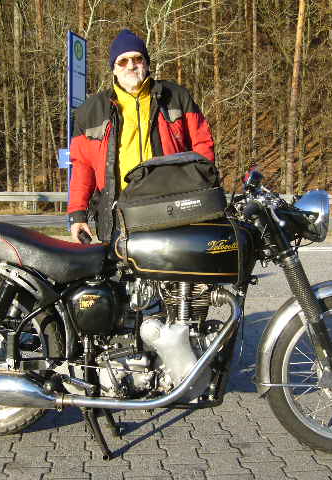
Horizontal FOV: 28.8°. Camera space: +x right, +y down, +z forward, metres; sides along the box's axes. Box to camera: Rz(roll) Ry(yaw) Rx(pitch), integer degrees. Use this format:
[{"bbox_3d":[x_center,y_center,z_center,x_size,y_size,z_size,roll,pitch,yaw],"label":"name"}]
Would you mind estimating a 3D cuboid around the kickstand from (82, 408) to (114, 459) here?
[{"bbox_3d":[-0.254,0.694,2.365,0.109,0.238,0.059,1,3,2],"label":"kickstand"}]

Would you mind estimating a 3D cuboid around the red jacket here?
[{"bbox_3d":[-0.105,-0.341,2.772,0.624,0.713,0.356,0,3,-2],"label":"red jacket"}]

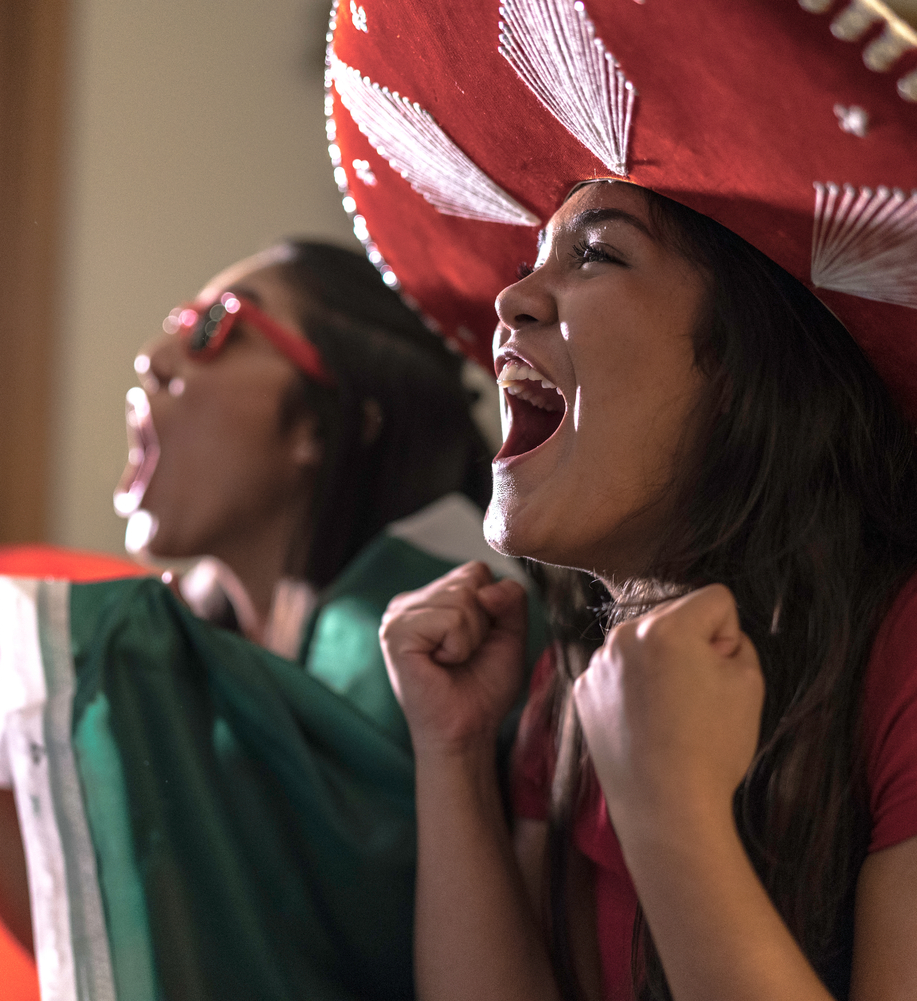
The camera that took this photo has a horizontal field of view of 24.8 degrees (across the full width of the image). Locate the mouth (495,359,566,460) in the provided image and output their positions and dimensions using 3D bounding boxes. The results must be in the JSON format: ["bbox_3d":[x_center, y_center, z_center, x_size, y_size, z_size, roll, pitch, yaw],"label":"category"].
[{"bbox_3d":[0.036,-0.048,1.110,0.036,0.055,0.050,15,-8,-27],"label":"mouth"}]

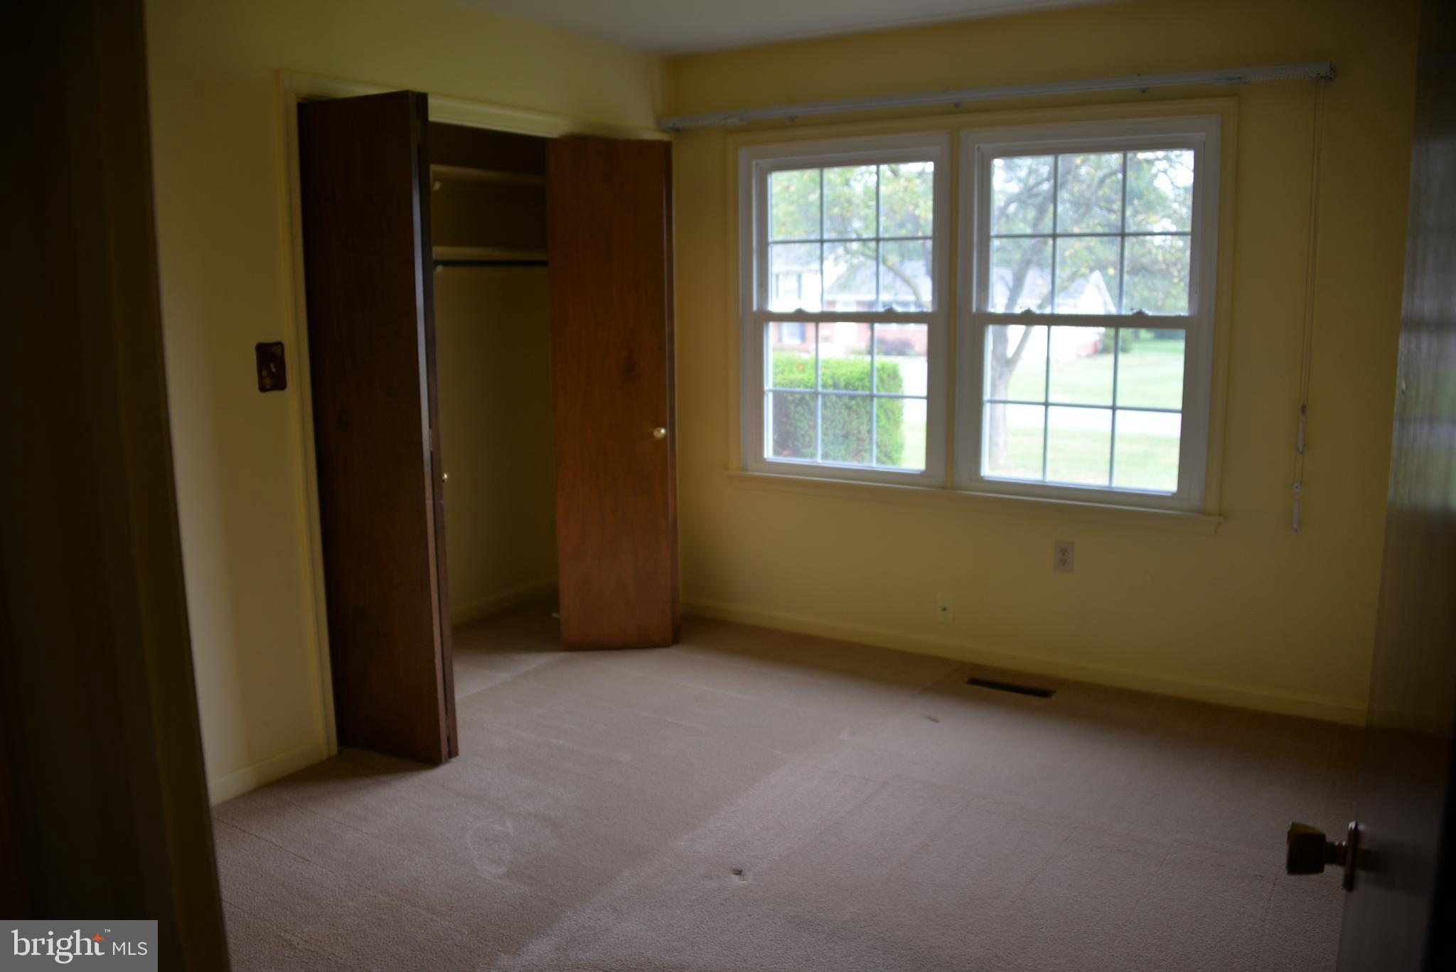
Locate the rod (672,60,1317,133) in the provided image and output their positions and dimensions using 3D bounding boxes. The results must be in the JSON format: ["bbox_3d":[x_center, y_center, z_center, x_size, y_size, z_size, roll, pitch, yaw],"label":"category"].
[{"bbox_3d":[0.805,-1.383,4.046,2.520,0.058,0.080,6,12,32],"label":"rod"}]

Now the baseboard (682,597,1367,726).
[{"bbox_3d":[0.957,0.658,4.362,2.800,0.075,0.017,6,12,32],"label":"baseboard"}]

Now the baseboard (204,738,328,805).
[{"bbox_3d":[-1.364,0.849,3.322,0.017,0.070,0.471,6,12,32],"label":"baseboard"}]

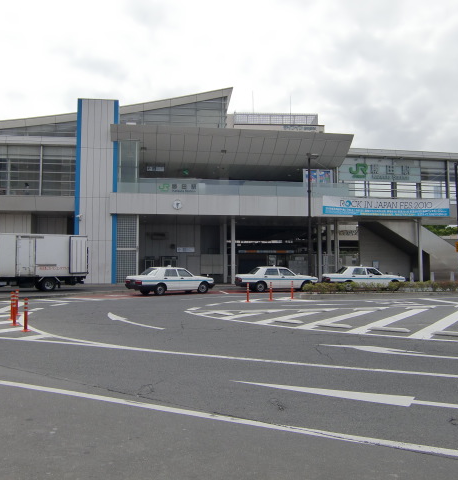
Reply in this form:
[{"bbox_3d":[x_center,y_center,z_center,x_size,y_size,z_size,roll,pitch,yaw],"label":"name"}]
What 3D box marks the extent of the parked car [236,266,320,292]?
[{"bbox_3d":[2.826,2.269,30.127,4.690,1.450,1.700,0,-3,-12],"label":"parked car"}]

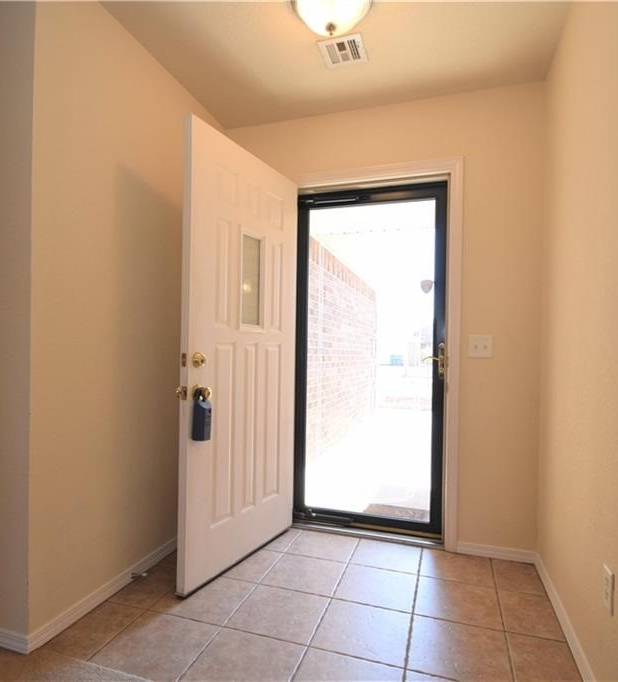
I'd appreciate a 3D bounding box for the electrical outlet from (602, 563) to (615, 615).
[{"bbox_3d":[0.857,0.713,1.220,0.008,0.114,0.070,0,-1,18],"label":"electrical outlet"}]

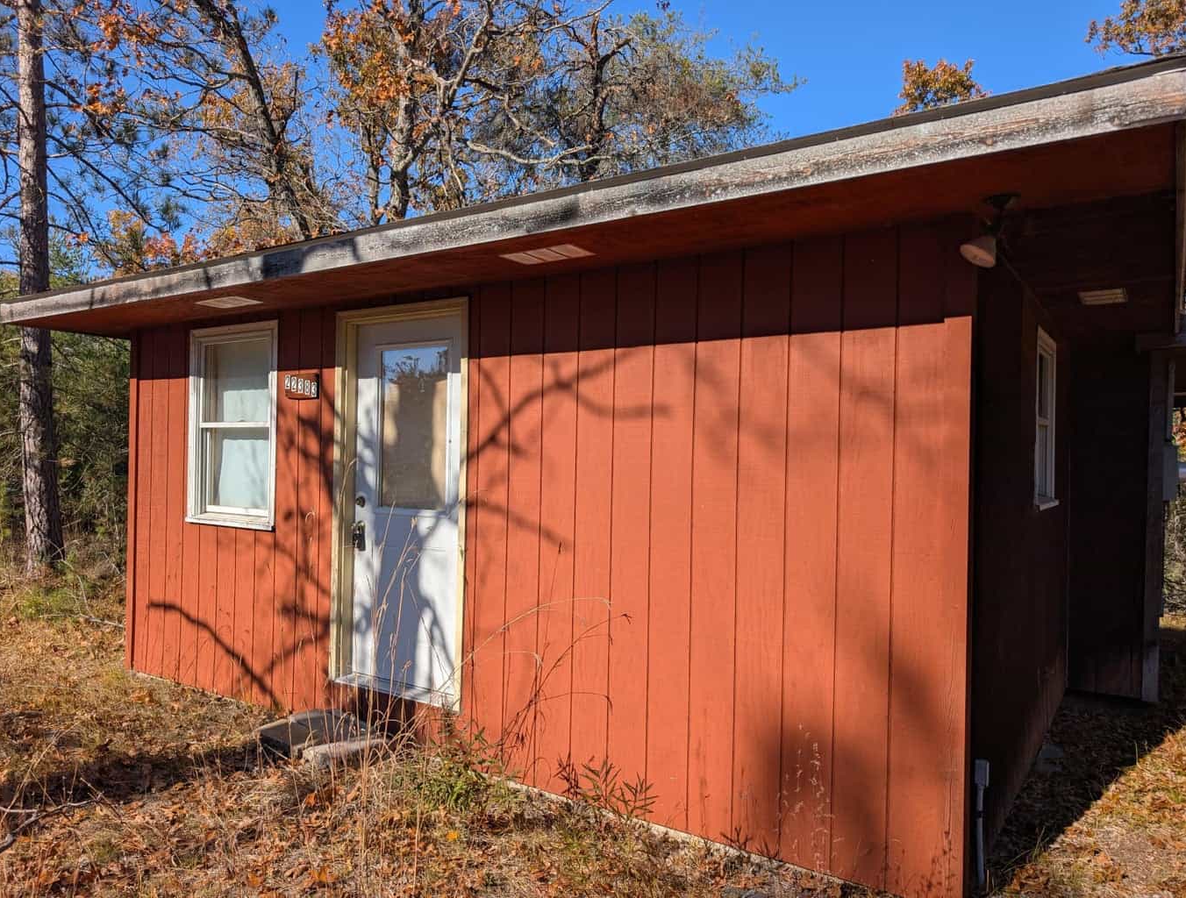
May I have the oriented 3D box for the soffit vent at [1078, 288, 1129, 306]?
[{"bbox_3d":[2.655,-0.793,4.311,0.205,0.020,0.410,1,0,34],"label":"soffit vent"}]

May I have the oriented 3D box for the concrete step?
[{"bbox_3d":[-1.501,1.534,4.446,0.390,0.100,0.450,1,0,34],"label":"concrete step"}]

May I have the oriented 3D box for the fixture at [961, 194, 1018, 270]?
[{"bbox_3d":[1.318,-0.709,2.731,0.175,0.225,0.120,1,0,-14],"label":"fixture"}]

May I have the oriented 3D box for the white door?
[{"bbox_3d":[-1.008,0.294,4.585,0.905,2.040,0.055,1,0,34],"label":"white door"}]

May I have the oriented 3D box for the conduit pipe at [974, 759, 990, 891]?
[{"bbox_3d":[1.394,1.339,2.970,0.047,0.460,0.055,1,0,34],"label":"conduit pipe"}]

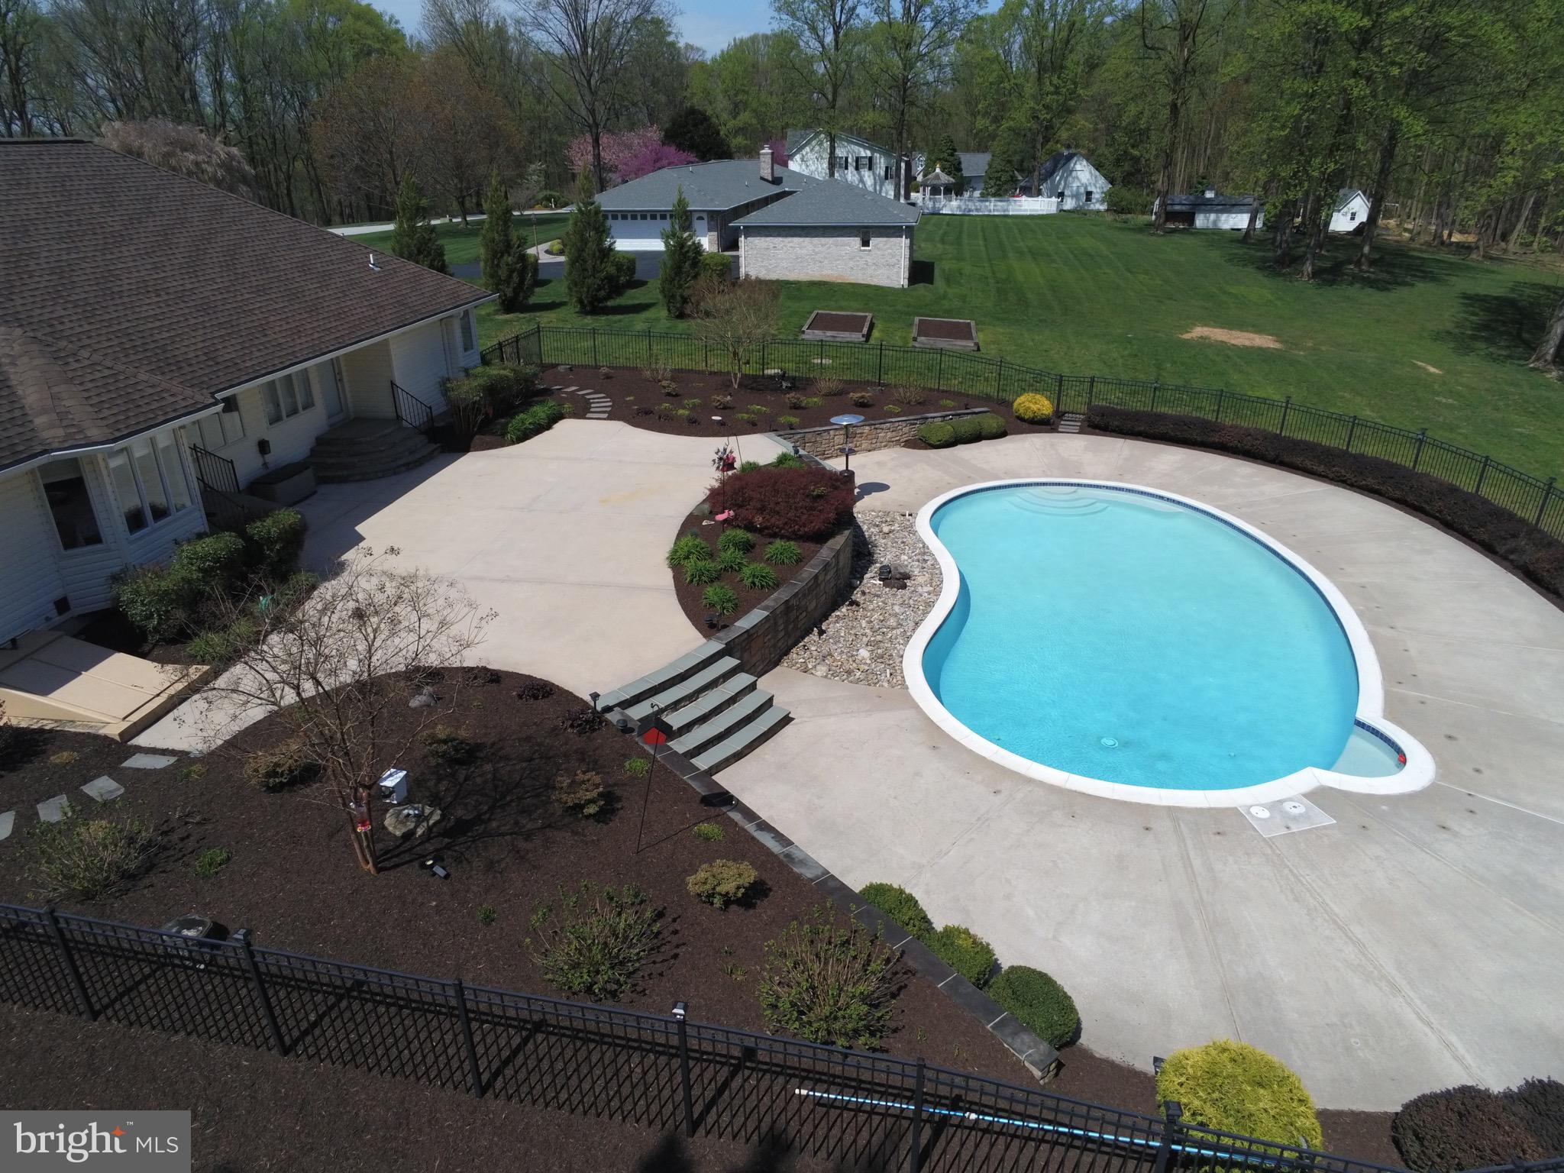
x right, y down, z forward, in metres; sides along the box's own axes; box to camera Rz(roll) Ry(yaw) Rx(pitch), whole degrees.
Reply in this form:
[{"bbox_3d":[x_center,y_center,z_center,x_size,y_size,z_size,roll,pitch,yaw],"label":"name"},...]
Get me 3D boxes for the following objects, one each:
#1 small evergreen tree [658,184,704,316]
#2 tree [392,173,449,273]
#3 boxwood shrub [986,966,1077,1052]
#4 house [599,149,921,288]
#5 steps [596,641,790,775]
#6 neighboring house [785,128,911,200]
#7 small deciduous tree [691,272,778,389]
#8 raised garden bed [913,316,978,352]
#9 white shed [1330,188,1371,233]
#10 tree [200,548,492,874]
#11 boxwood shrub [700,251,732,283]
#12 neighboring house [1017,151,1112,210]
[{"bbox_3d":[-4.075,-13.062,40.315,1.850,4.800,1.850,-3,24,-5],"label":"small evergreen tree"},{"bbox_3d":[-14.929,-14.192,42.789,2.100,5.250,2.100,-9,25,-16],"label":"tree"},{"bbox_3d":[2.405,4.085,10.060,0.940,0.640,0.920,-1,24,1],"label":"boxwood shrub"},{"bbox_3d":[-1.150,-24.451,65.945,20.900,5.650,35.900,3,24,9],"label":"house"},{"bbox_3d":[-1.153,1.848,15.074,1.790,0.880,2.370,17,30,36],"label":"steps"},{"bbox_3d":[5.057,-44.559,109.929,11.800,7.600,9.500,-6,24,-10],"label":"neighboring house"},{"bbox_3d":[-1.371,-7.525,30.857,2.650,3.360,2.550,-1,24,0],"label":"small deciduous tree"},{"bbox_3d":[6.450,-9.980,41.000,2.440,0.310,4.750,2,24,8],"label":"raised garden bed"},{"bbox_3d":[49.312,-33.261,91.797,3.500,3.400,4.200,0,24,3],"label":"white shed"},{"bbox_3d":[-4.250,1.465,10.557,2.750,3.520,2.700,-1,24,0],"label":"tree"},{"bbox_3d":[-3.226,-15.019,48.905,1.650,1.450,1.650,-2,24,-3],"label":"boxwood shrub"},{"bbox_3d":[28.144,-40.421,103.382,7.600,5.300,6.600,-3,24,-4],"label":"neighboring house"}]

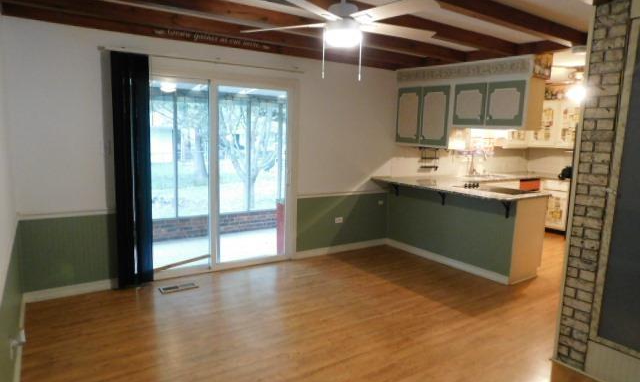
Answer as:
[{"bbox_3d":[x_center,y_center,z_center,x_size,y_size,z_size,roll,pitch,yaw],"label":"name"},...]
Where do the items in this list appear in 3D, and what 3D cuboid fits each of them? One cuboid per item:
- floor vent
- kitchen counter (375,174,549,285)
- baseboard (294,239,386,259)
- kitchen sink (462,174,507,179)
[{"bbox_3d":[-1.312,0.891,3.951,0.330,0.015,0.140,-4,9,-33],"label":"floor vent"},{"bbox_3d":[1.510,0.370,4.950,0.880,0.910,1.830,-4,9,-33],"label":"kitchen counter"},{"bbox_3d":[0.295,0.712,5.307,1.390,0.089,0.018,-4,9,-33],"label":"baseboard"},{"bbox_3d":[2.435,-0.149,6.226,0.560,0.170,0.460,-4,9,-33],"label":"kitchen sink"}]

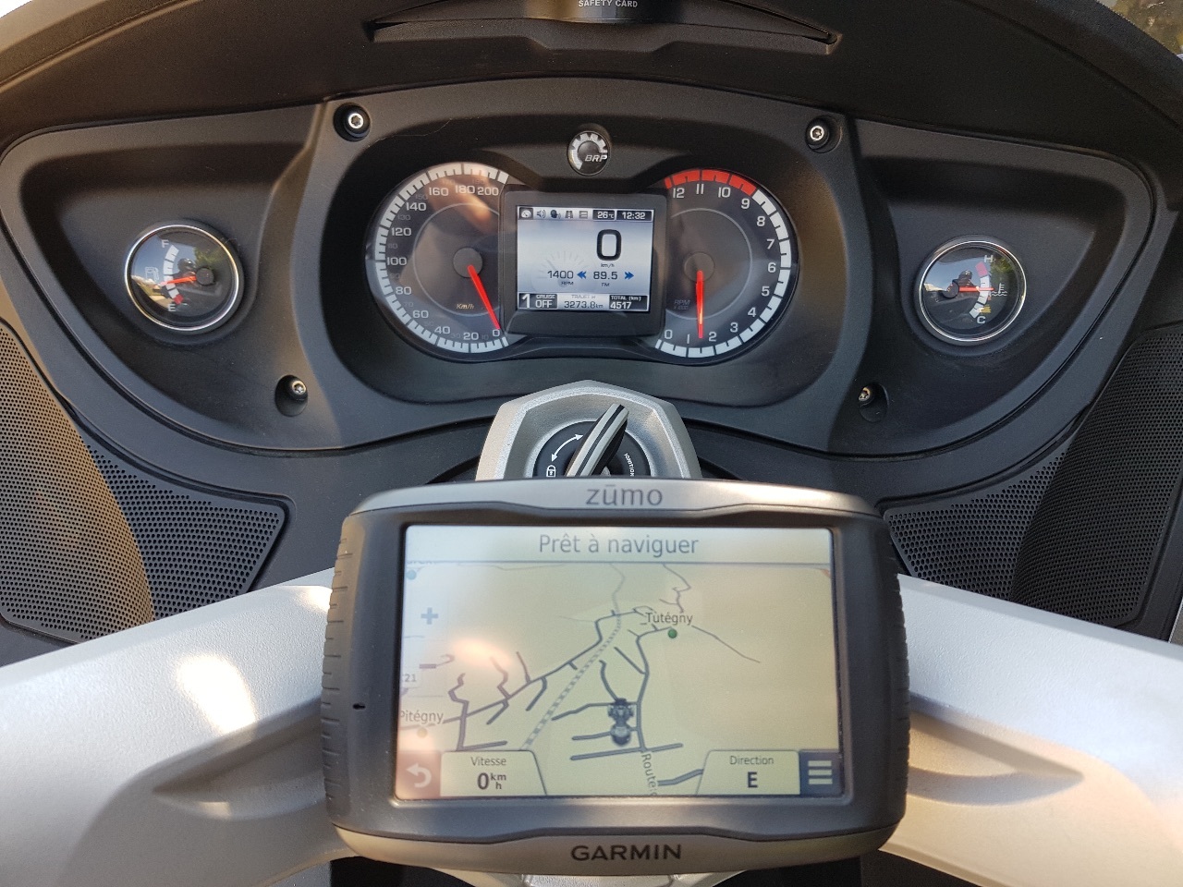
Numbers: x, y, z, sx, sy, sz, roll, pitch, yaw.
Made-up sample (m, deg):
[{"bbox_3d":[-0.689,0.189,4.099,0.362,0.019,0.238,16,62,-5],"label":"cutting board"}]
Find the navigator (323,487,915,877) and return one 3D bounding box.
[{"bbox_3d":[0.006,0.058,0.228,0.144,0.096,0.029,0,-10,-1],"label":"navigator"}]

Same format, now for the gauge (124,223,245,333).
[{"bbox_3d":[-0.220,-0.089,0.478,0.057,0.057,0.020,-7,14,-25],"label":"gauge"}]

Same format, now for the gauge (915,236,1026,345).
[{"bbox_3d":[0.215,-0.086,0.502,0.057,0.057,0.020,6,14,20],"label":"gauge"}]

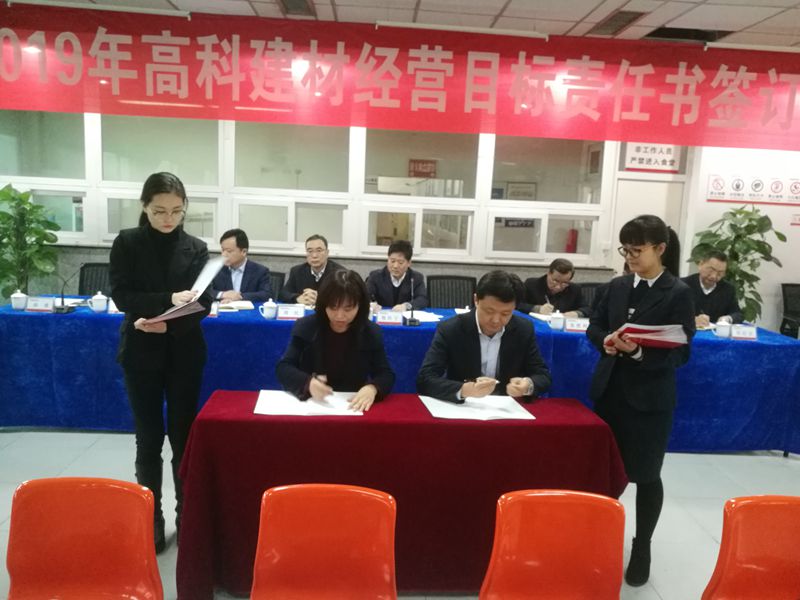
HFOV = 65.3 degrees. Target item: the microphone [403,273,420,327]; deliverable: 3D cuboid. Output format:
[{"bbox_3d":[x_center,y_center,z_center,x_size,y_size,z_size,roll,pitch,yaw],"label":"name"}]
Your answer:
[{"bbox_3d":[0.084,0.005,4.167,0.120,0.320,0.150,2,8,-4],"label":"microphone"}]

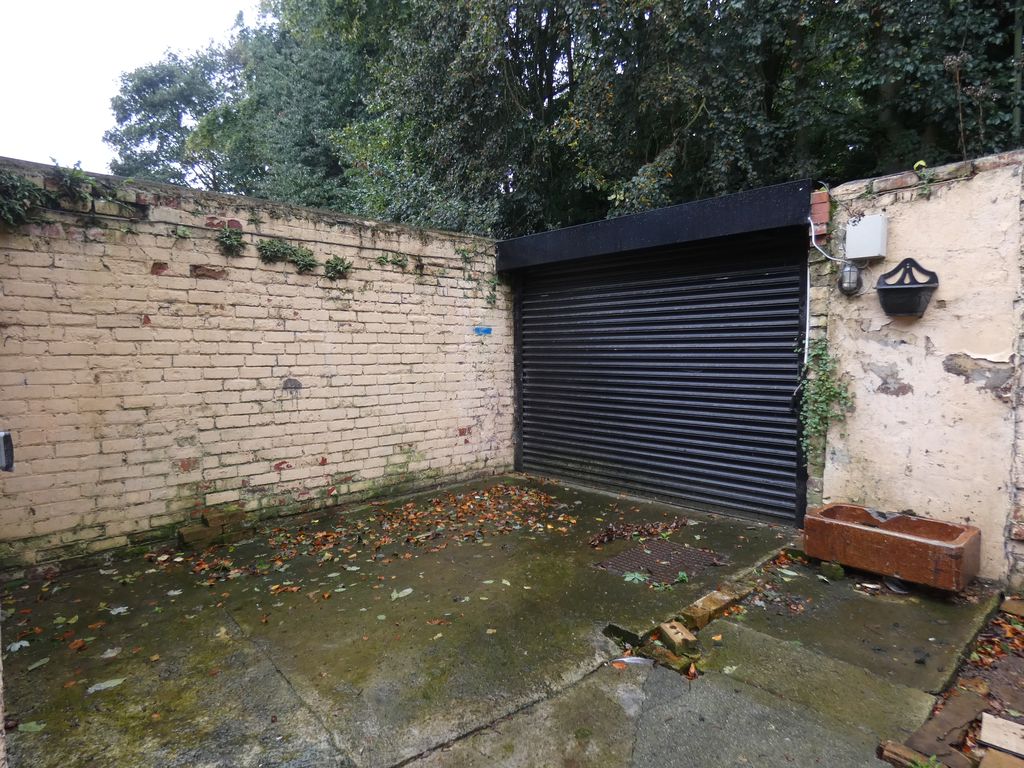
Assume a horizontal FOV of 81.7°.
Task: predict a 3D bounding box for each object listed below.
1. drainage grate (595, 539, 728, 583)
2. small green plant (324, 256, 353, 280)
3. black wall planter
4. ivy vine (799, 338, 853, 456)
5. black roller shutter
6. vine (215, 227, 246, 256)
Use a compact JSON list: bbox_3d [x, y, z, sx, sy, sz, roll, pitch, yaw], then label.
[{"bbox_3d":[0.857,1.038,3.474,0.635,0.030,0.465,-3,4,-43],"label":"drainage grate"},{"bbox_3d":[-1.353,-0.907,4.621,0.190,0.190,0.100,-3,4,-43],"label":"small green plant"},{"bbox_3d":[2.203,-0.542,3.330,0.160,0.340,0.300,-3,4,-43],"label":"black wall planter"},{"bbox_3d":[1.969,0.088,3.740,0.140,0.740,0.280,-3,4,-43],"label":"ivy vine"},{"bbox_3d":[1.032,-0.080,5.048,0.100,2.040,2.840,-3,4,-43],"label":"black roller shutter"},{"bbox_3d":[-1.932,-0.985,4.070,0.180,0.200,0.100,-3,4,-43],"label":"vine"}]

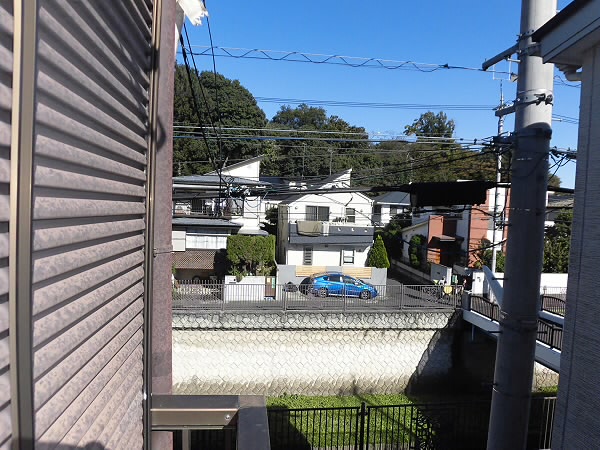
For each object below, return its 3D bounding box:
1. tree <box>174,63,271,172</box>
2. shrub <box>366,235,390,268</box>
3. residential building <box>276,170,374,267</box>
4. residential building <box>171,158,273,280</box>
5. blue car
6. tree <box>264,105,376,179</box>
[{"bbox_3d":[-10.149,-10.545,49.669,13.000,16.500,12.000,2,2,-4],"label":"tree"},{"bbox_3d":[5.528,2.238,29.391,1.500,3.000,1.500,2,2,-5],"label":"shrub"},{"bbox_3d":[1.660,-0.204,32.711,6.200,8.500,8.200,2,2,-7],"label":"residential building"},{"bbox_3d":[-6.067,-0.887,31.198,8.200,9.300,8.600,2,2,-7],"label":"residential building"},{"bbox_3d":[2.735,3.846,27.251,4.450,1.500,1.750,2,2,-3],"label":"blue car"},{"bbox_3d":[2.604,-9.203,55.701,15.000,14.500,12.500,2,2,-4],"label":"tree"}]

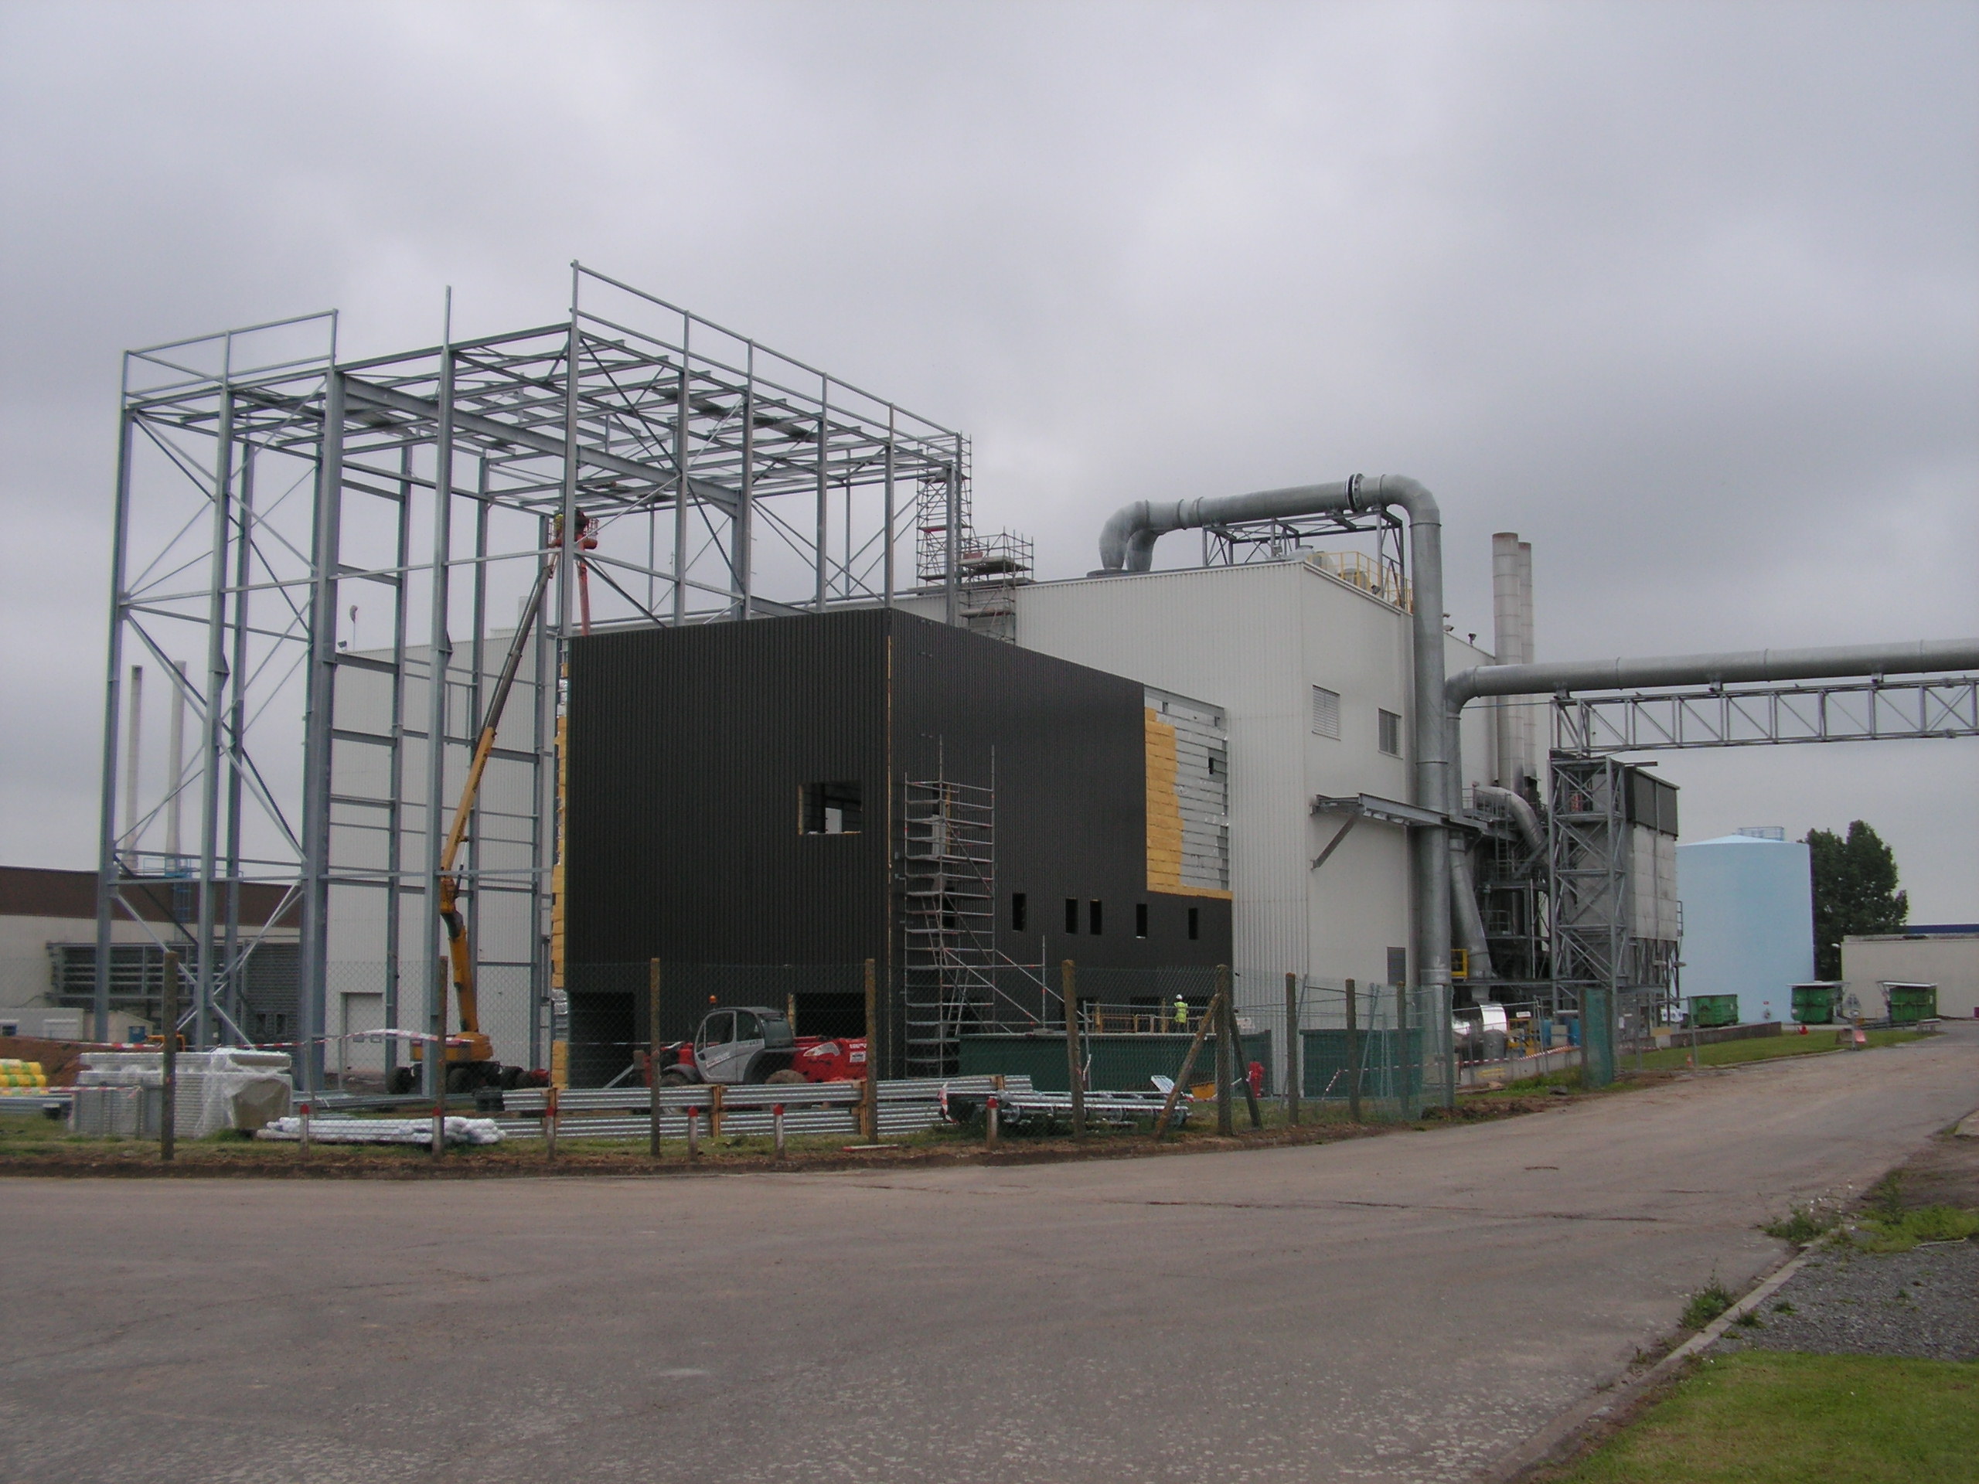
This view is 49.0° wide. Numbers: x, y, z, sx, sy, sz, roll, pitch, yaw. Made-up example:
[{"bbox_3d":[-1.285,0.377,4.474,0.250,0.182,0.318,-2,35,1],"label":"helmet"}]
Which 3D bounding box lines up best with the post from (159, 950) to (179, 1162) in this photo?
[{"bbox_3d":[-7.660,2.932,20.308,0.115,1.940,0.115,0,-6,0],"label":"post"}]

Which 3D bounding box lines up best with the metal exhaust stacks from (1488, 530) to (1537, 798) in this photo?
[{"bbox_3d":[23.312,-3.352,96.271,1.200,11.500,3.200,-3,-7,28],"label":"metal exhaust stacks"}]

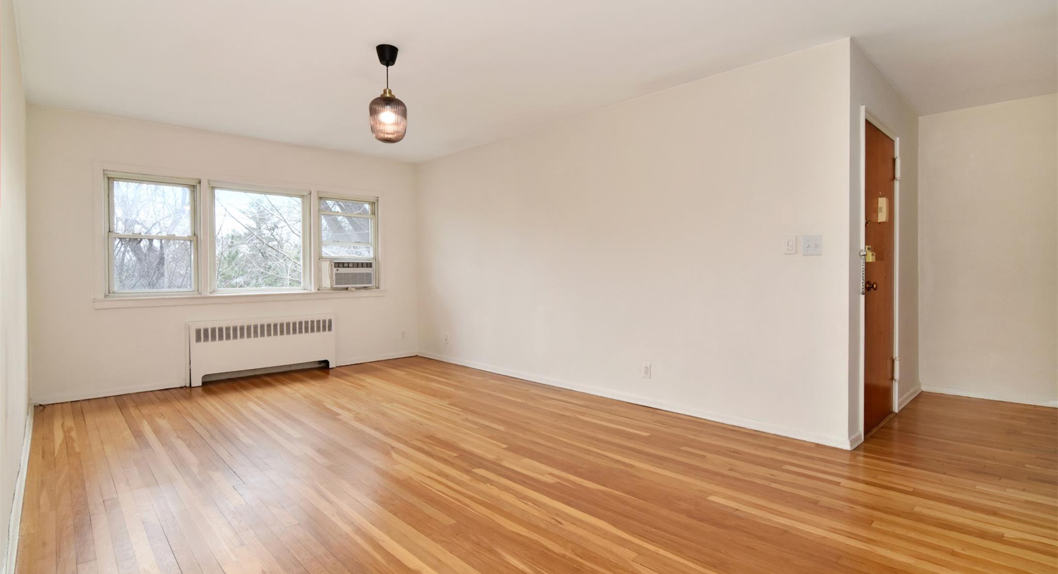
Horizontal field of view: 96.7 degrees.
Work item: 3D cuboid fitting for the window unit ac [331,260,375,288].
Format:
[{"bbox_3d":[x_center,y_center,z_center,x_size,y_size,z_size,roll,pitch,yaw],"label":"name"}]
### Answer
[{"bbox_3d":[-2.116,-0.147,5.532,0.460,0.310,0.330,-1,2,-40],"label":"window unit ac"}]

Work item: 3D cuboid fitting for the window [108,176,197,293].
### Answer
[{"bbox_3d":[-3.454,-0.465,4.340,0.640,1.030,0.070,-1,2,-40],"label":"window"}]

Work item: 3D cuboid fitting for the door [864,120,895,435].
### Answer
[{"bbox_3d":[2.385,-0.070,3.225,0.860,2.030,0.050,-1,2,-42],"label":"door"}]

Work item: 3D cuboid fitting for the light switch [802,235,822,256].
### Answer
[{"bbox_3d":[1.753,-0.259,2.905,0.114,0.124,0.014,1,2,44],"label":"light switch"}]

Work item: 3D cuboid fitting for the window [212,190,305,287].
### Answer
[{"bbox_3d":[-2.773,-0.491,4.900,0.860,1.030,0.070,-1,2,-40],"label":"window"}]

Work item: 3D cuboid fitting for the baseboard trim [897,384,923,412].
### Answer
[{"bbox_3d":[3.150,0.902,3.890,0.790,0.088,0.020,-1,2,-42],"label":"baseboard trim"}]

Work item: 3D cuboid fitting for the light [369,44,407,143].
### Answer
[{"bbox_3d":[-0.868,-1.183,2.897,0.225,0.570,0.225,0,1,0],"label":"light"}]

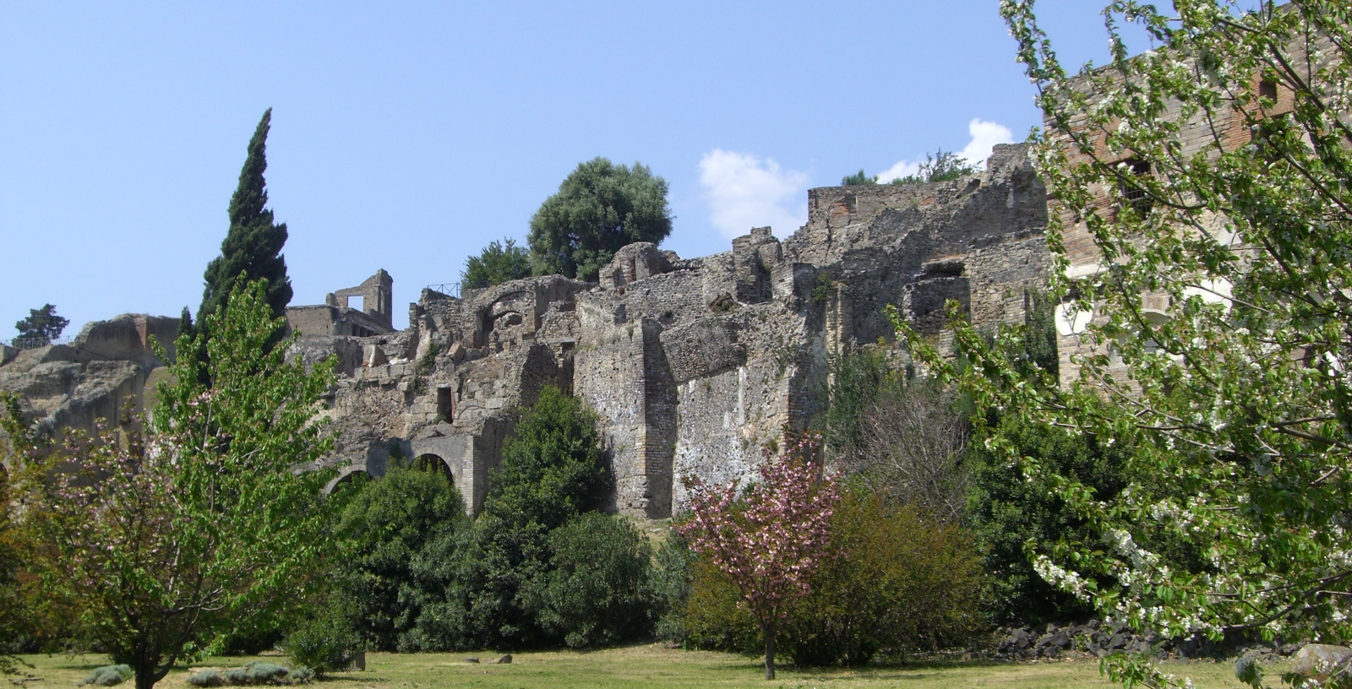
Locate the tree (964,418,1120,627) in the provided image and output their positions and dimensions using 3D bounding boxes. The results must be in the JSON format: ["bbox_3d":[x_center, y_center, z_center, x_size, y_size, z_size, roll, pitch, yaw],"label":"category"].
[{"bbox_3d":[8.821,4.231,43.000,4.160,5.020,4.000,-1,-7,0],"label":"tree"}]

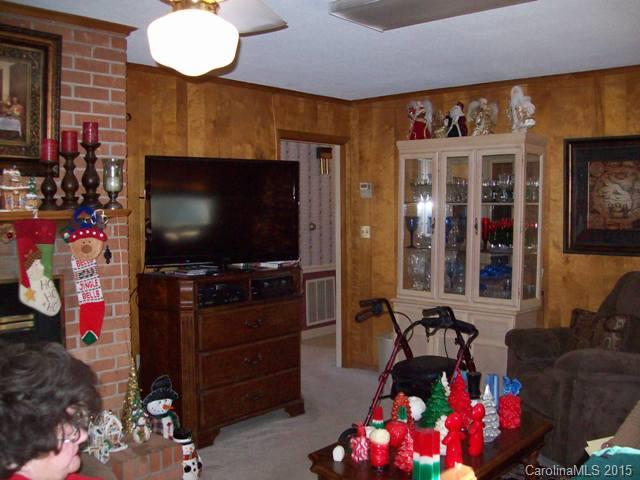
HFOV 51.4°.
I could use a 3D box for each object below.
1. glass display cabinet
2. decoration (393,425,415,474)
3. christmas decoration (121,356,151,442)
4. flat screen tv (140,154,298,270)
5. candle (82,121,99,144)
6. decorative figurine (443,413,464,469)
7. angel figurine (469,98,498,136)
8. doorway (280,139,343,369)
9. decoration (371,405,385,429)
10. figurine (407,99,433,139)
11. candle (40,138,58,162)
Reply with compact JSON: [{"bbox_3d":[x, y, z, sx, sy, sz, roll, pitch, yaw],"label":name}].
[{"bbox_3d":[1.104,0.248,5.080,1.060,2.000,0.400,3,4,41],"label":"glass display cabinet"},{"bbox_3d":[0.366,0.868,2.777,0.100,0.167,0.100,0,4,0],"label":"decoration"},{"bbox_3d":[-0.924,0.781,3.311,0.130,0.393,0.130,3,5,40],"label":"christmas decoration"},{"bbox_3d":[-0.659,-0.198,4.585,1.080,0.715,0.120,-2,4,-25],"label":"flat screen tv"},{"bbox_3d":[-1.076,-0.503,3.128,0.072,0.107,0.072,3,5,40],"label":"candle"},{"bbox_3d":[0.574,0.849,2.856,0.090,0.224,0.075,1,4,12],"label":"decorative figurine"},{"bbox_3d":[1.206,-0.902,4.923,0.220,0.315,0.140,2,4,30],"label":"angel figurine"},{"bbox_3d":[-0.074,0.169,5.796,0.150,2.060,0.830,3,5,40],"label":"doorway"},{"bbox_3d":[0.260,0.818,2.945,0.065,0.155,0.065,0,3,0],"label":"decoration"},{"bbox_3d":[0.808,-0.954,5.404,0.210,0.350,0.150,2,4,28],"label":"figurine"},{"bbox_3d":[-1.250,-0.412,3.074,0.075,0.102,0.075,4,5,43],"label":"candle"}]

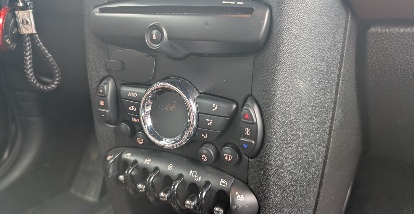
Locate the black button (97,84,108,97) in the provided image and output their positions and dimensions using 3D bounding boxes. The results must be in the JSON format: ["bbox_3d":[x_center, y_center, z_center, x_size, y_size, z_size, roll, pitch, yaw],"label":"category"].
[{"bbox_3d":[-0.104,-0.017,0.286,0.010,0.012,0.005,9,19,25],"label":"black button"}]

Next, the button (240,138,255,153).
[{"bbox_3d":[0.032,0.030,0.228,0.009,0.010,0.005,9,19,25],"label":"button"}]

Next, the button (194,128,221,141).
[{"bbox_3d":[0.000,0.023,0.244,0.022,0.007,0.005,9,19,25],"label":"button"}]

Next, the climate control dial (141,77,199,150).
[{"bbox_3d":[-0.032,0.007,0.260,0.061,0.061,0.019,8,17,26],"label":"climate control dial"}]

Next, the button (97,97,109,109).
[{"bbox_3d":[-0.107,-0.005,0.301,0.013,0.013,0.007,8,17,26],"label":"button"}]

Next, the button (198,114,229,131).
[{"bbox_3d":[0.007,0.016,0.247,0.029,0.013,0.008,8,17,26],"label":"button"}]

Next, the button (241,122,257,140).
[{"bbox_3d":[0.035,0.022,0.234,0.013,0.013,0.007,8,17,26],"label":"button"}]

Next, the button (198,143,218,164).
[{"bbox_3d":[0.001,0.040,0.248,0.015,0.015,0.009,9,19,25],"label":"button"}]

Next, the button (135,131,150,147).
[{"bbox_3d":[-0.063,0.032,0.280,0.013,0.014,0.009,9,19,25],"label":"button"}]

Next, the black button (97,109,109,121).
[{"bbox_3d":[-0.107,0.008,0.305,0.013,0.013,0.007,8,17,26],"label":"black button"}]

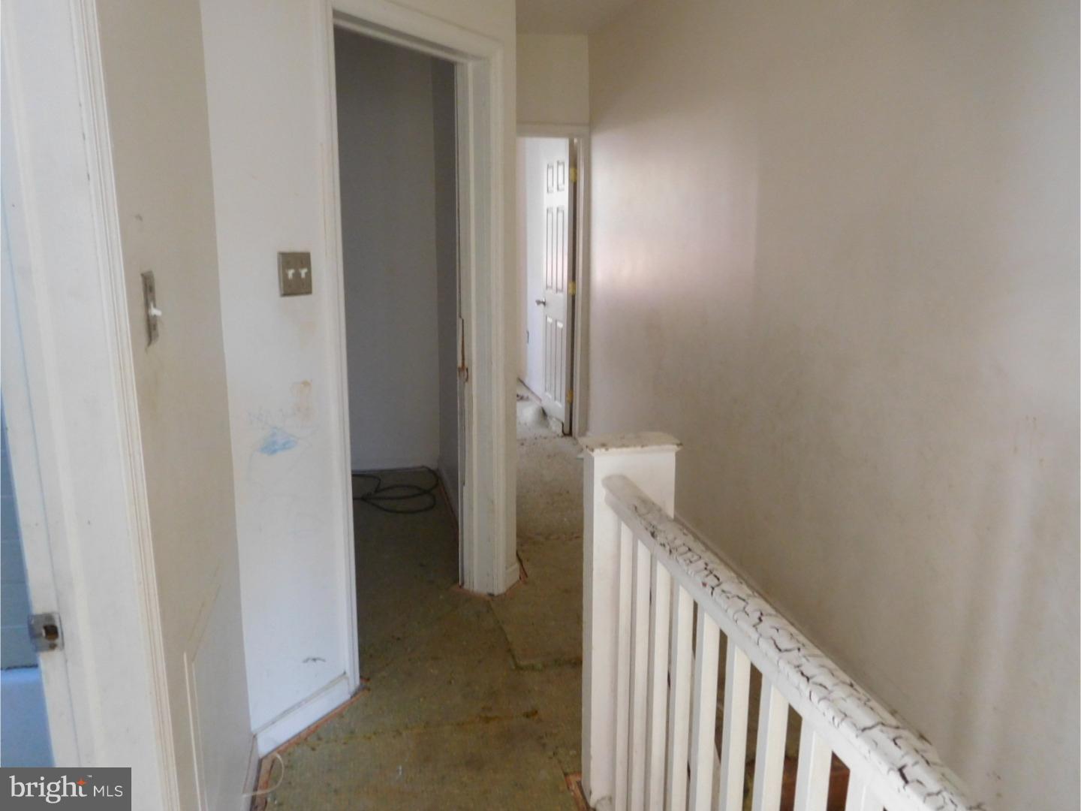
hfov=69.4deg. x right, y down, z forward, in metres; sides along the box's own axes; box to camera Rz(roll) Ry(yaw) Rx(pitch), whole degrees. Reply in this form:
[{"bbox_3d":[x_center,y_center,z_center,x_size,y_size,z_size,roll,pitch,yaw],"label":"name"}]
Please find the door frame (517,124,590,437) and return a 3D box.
[{"bbox_3d":[-0.092,-0.819,5.478,0.800,2.100,0.120,-2,13,-13],"label":"door frame"}]

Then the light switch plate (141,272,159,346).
[{"bbox_3d":[-0.636,-0.161,1.276,0.008,0.115,0.071,-2,13,-13],"label":"light switch plate"}]

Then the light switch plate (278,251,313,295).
[{"bbox_3d":[-0.666,-0.358,2.118,0.008,0.115,0.115,8,15,31],"label":"light switch plate"}]

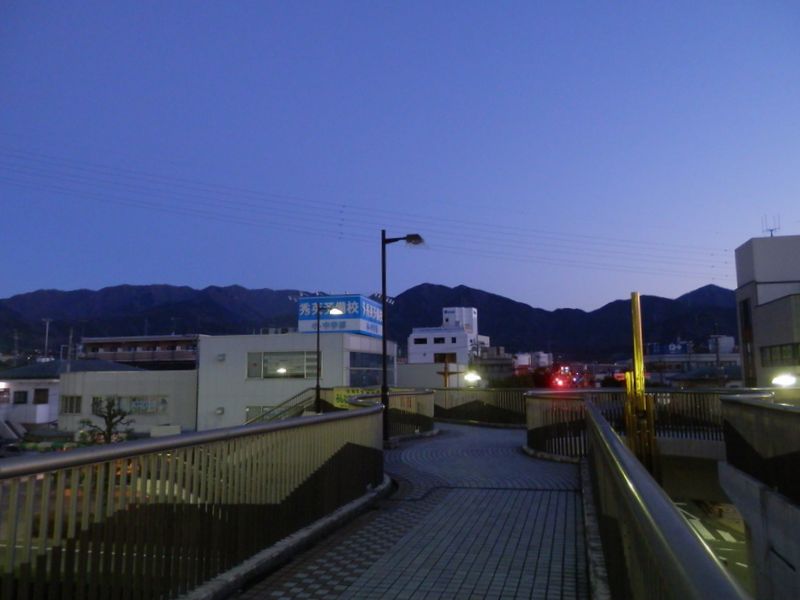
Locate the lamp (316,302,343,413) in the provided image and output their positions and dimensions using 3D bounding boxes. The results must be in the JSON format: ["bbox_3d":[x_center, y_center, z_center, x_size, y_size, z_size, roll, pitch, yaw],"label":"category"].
[{"bbox_3d":[-3.168,2.492,25.300,0.950,4.770,0.280,-2,-8,8],"label":"lamp"}]

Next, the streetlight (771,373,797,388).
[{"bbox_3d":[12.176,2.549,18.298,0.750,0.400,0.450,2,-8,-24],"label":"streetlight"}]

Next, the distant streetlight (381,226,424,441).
[{"bbox_3d":[0.056,0.766,13.739,0.950,5.030,0.260,-2,-8,8],"label":"distant streetlight"}]

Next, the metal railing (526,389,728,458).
[{"bbox_3d":[4.842,2.566,12.560,4.200,1.200,2.200,-3,-8,17],"label":"metal railing"}]

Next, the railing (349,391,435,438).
[{"bbox_3d":[0.124,2.774,13.551,0.600,1.180,4.400,-4,-8,21],"label":"railing"}]

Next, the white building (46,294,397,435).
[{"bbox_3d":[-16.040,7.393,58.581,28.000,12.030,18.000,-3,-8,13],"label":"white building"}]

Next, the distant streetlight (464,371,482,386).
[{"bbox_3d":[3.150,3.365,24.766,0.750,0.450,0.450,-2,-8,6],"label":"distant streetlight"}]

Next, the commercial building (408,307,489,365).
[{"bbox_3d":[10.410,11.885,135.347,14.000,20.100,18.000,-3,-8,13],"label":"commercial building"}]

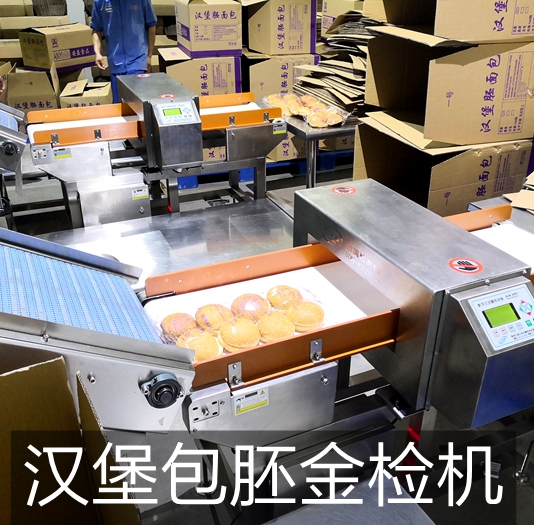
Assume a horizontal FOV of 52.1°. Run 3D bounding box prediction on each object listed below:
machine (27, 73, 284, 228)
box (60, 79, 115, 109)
[{"bbox_3d":[-0.587,-0.481,3.200,1.397,1.037,0.812,-12,31,-22],"label":"machine"},{"bbox_3d":[-1.772,-1.551,5.463,0.430,0.379,0.632,-5,29,-11],"label":"box"}]

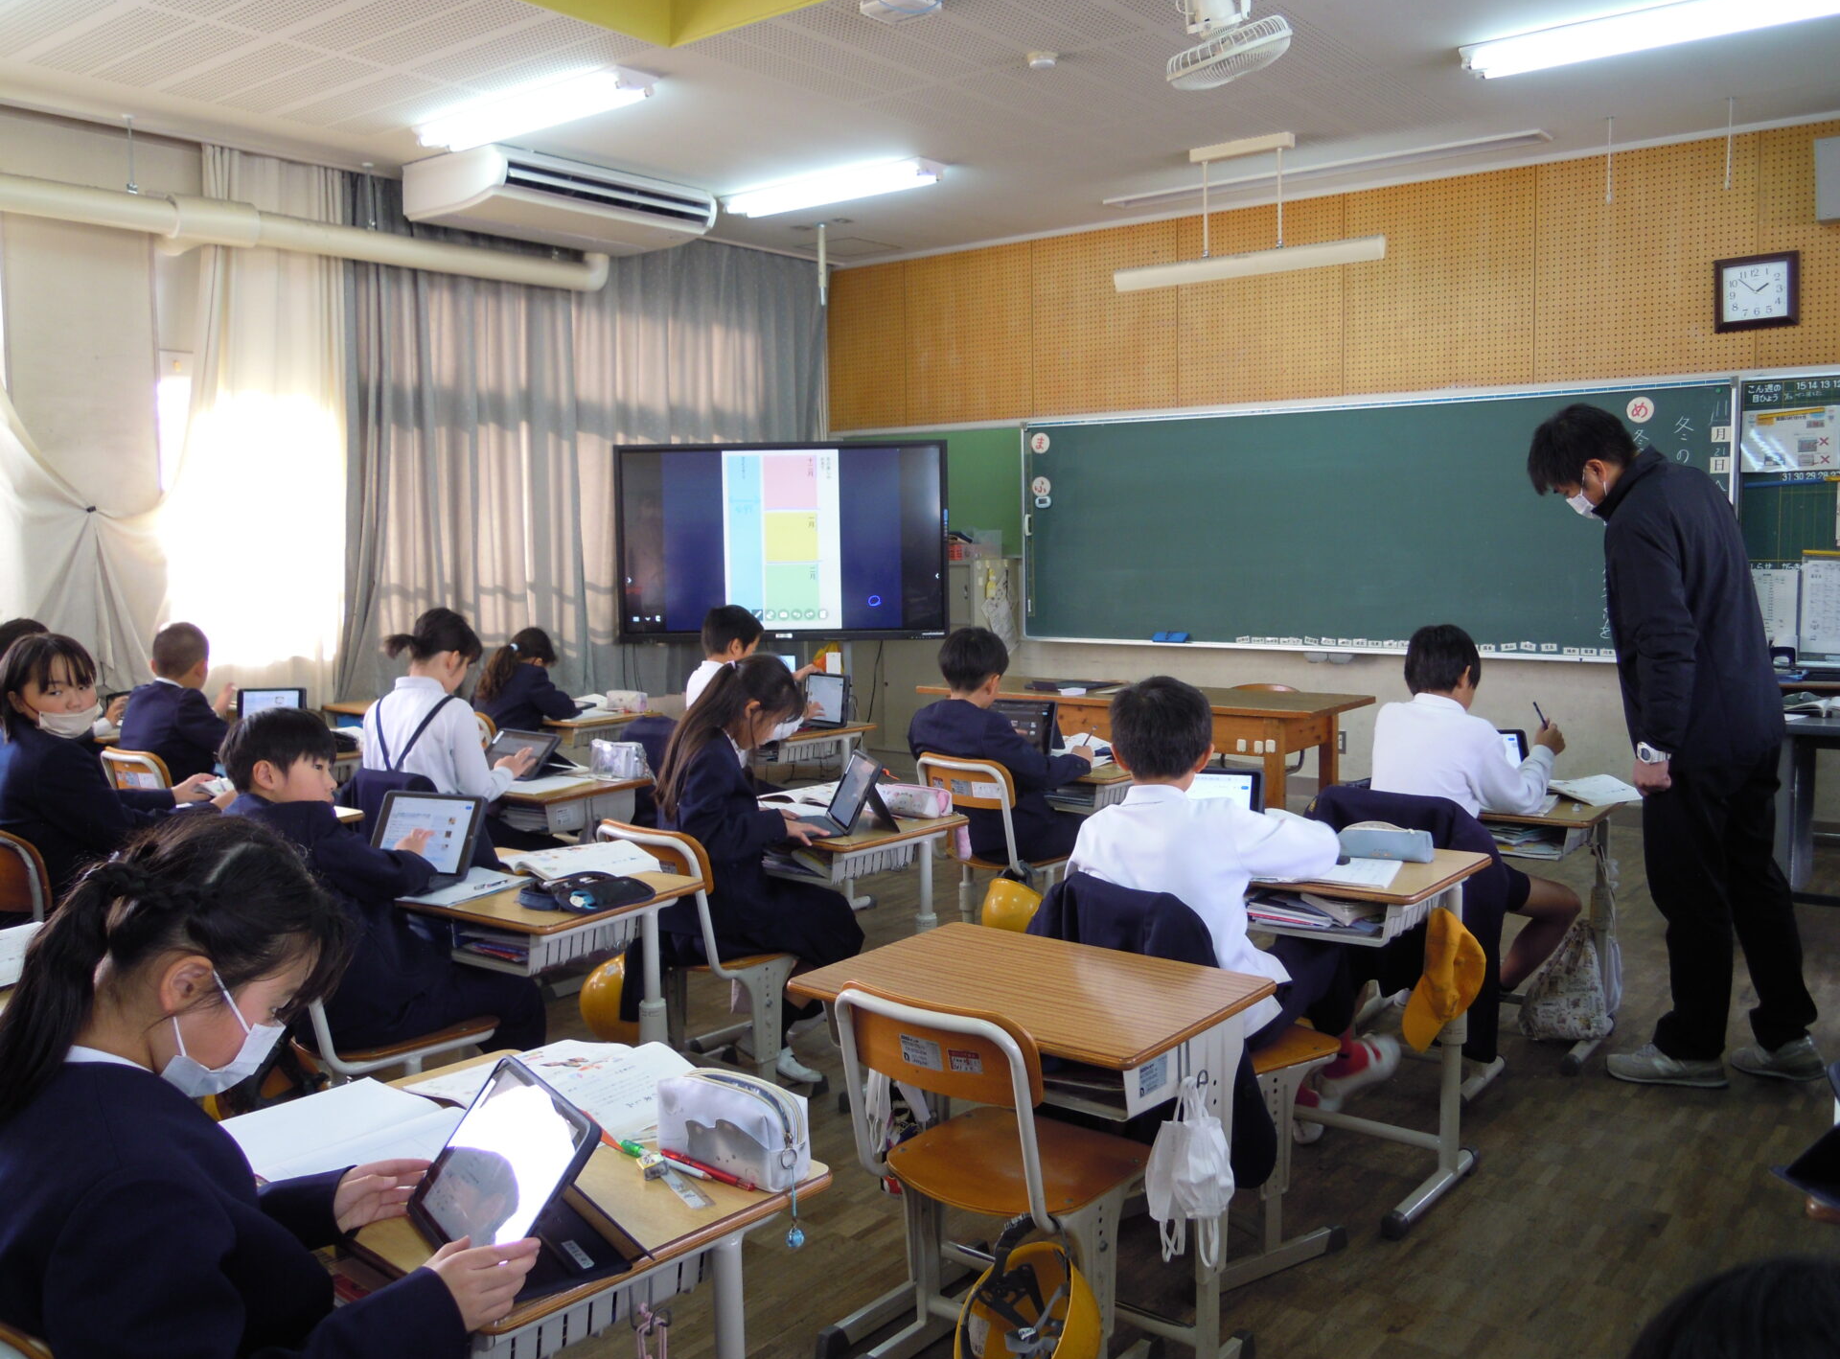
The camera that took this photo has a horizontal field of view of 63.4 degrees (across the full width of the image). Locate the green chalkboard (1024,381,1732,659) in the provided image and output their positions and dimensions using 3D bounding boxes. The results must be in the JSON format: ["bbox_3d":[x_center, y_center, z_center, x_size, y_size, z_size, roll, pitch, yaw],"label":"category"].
[{"bbox_3d":[2.003,-0.754,7.403,3.600,1.210,0.080,4,7,40],"label":"green chalkboard"}]

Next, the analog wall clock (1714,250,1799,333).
[{"bbox_3d":[3.468,-1.601,6.167,0.310,0.300,0.050,4,7,40],"label":"analog wall clock"}]

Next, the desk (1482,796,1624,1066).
[{"bbox_3d":[1.539,0.636,4.057,0.650,0.647,0.450,4,7,39],"label":"desk"}]

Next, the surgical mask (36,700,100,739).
[{"bbox_3d":[-1.946,0.094,3.400,0.070,0.085,0.140,-5,9,36],"label":"surgical mask"}]

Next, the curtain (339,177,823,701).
[{"bbox_3d":[-1.516,-1.010,7.731,0.150,2.600,3.050,4,8,38],"label":"curtain"}]

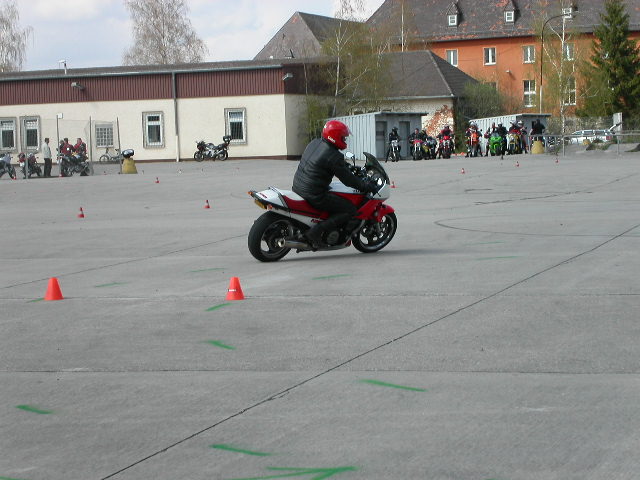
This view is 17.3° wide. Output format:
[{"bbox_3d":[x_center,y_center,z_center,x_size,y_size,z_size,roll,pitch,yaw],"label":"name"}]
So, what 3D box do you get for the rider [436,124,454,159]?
[{"bbox_3d":[5.743,-4.529,96.959,0.760,1.560,0.750,-3,3,-6],"label":"rider"}]

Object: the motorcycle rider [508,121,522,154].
[{"bbox_3d":[9.288,-4.875,100.458,0.700,1.600,0.750,-3,3,-7],"label":"motorcycle rider"}]

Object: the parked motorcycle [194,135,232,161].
[{"bbox_3d":[-6.070,-5.120,118.964,2.150,1.380,0.750,-1,3,27],"label":"parked motorcycle"}]

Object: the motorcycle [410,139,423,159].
[{"bbox_3d":[4.398,-4.160,95.972,0.750,1.080,2.100,-3,3,-8],"label":"motorcycle"}]

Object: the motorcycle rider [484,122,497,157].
[{"bbox_3d":[7.934,-4.700,98.458,0.600,1.600,0.600,-3,3,-6],"label":"motorcycle rider"}]

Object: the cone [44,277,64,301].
[{"bbox_3d":[-2.500,0.446,19.806,0.185,0.228,0.185,-2,3,0],"label":"cone"}]

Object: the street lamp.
[{"bbox_3d":[15.742,-10.747,139.770,2.350,8.776,0.350,-2,3,0],"label":"street lamp"}]

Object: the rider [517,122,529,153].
[{"bbox_3d":[9.866,-5.011,102.958,0.620,1.600,0.600,-2,3,0],"label":"rider"}]

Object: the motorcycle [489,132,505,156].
[{"bbox_3d":[8.352,-4.559,99.970,0.750,1.150,2.100,-3,3,-13],"label":"motorcycle"}]

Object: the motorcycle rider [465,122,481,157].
[{"bbox_3d":[7.021,-4.601,97.457,0.740,1.620,0.700,-3,3,-7],"label":"motorcycle rider"}]

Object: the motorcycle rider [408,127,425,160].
[{"bbox_3d":[4.409,-4.432,96.959,0.720,1.550,0.750,-3,3,-7],"label":"motorcycle rider"}]

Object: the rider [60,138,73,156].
[{"bbox_3d":[-11.582,-3.759,95.955,0.420,1.720,0.550,-5,4,-41],"label":"rider"}]

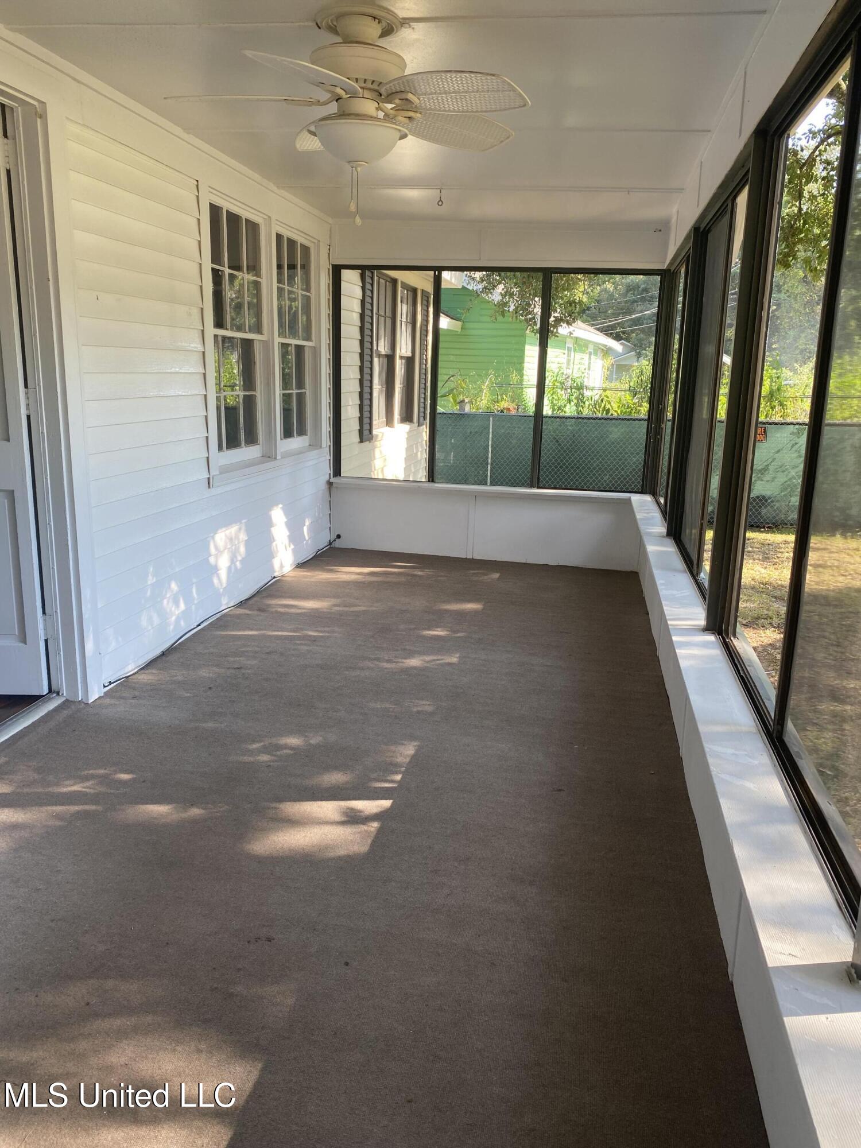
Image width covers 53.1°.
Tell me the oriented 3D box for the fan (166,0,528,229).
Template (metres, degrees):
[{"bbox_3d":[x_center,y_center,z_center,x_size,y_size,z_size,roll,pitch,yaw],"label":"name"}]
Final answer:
[{"bbox_3d":[-0.230,-1.372,2.624,1.180,0.570,1.180,5,14,10],"label":"fan"}]

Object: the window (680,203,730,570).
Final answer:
[{"bbox_3d":[1.288,-0.849,4.057,0.050,1.550,0.890,5,14,10],"label":"window"}]

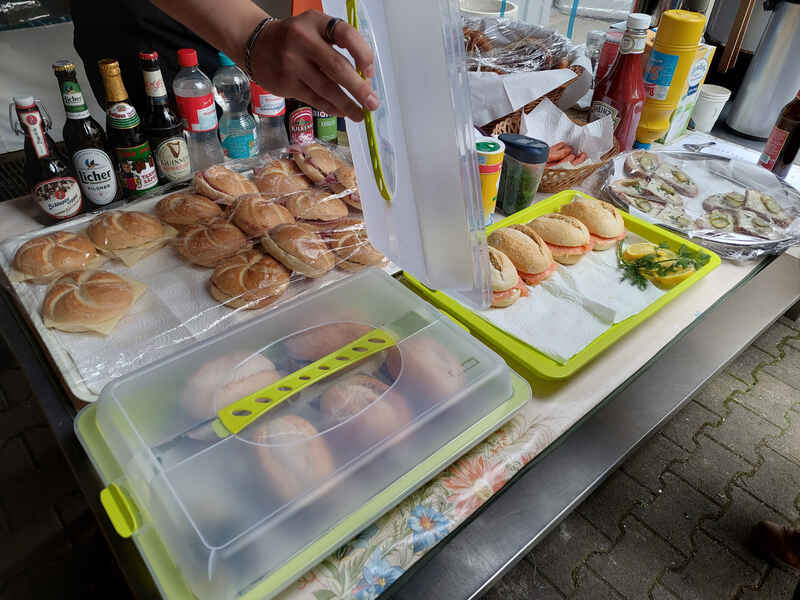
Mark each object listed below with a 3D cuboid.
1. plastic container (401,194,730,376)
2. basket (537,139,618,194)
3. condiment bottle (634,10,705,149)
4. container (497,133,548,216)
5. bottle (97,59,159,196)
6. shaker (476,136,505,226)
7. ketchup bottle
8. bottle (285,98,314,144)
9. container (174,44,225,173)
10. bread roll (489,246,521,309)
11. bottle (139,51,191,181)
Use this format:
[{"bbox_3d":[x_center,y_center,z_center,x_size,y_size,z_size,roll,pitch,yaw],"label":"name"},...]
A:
[{"bbox_3d":[0.236,-0.039,0.801,0.410,0.034,0.285,-26,44,-32],"label":"plastic container"},{"bbox_3d":[0.309,-0.277,1.104,0.295,0.070,0.200,-26,46,-32],"label":"basket"},{"bbox_3d":[0.601,-0.491,1.238,0.082,0.266,0.082,-25,44,-32],"label":"condiment bottle"},{"bbox_3d":[0.205,-0.203,0.947,0.050,0.137,0.075,-26,46,-32],"label":"container"},{"bbox_3d":[-0.484,-0.303,0.980,0.062,0.225,0.062,-19,40,-25],"label":"bottle"},{"bbox_3d":[0.142,-0.198,0.937,0.053,0.136,0.053,8,38,7],"label":"shaker"},{"bbox_3d":[0.485,-0.461,1.196,0.080,0.263,0.090,-20,41,-27],"label":"ketchup bottle"},{"bbox_3d":[-0.211,-0.449,1.186,0.062,0.229,0.062,-5,36,-8],"label":"bottle"},{"bbox_3d":[-0.388,-0.360,1.063,0.067,0.223,0.067,-18,40,-24],"label":"container"},{"bbox_3d":[0.120,-0.033,0.751,0.067,0.065,0.116,-21,41,-28],"label":"bread roll"},{"bbox_3d":[-0.433,-0.333,1.018,0.062,0.229,0.062,-20,41,-27],"label":"bottle"}]

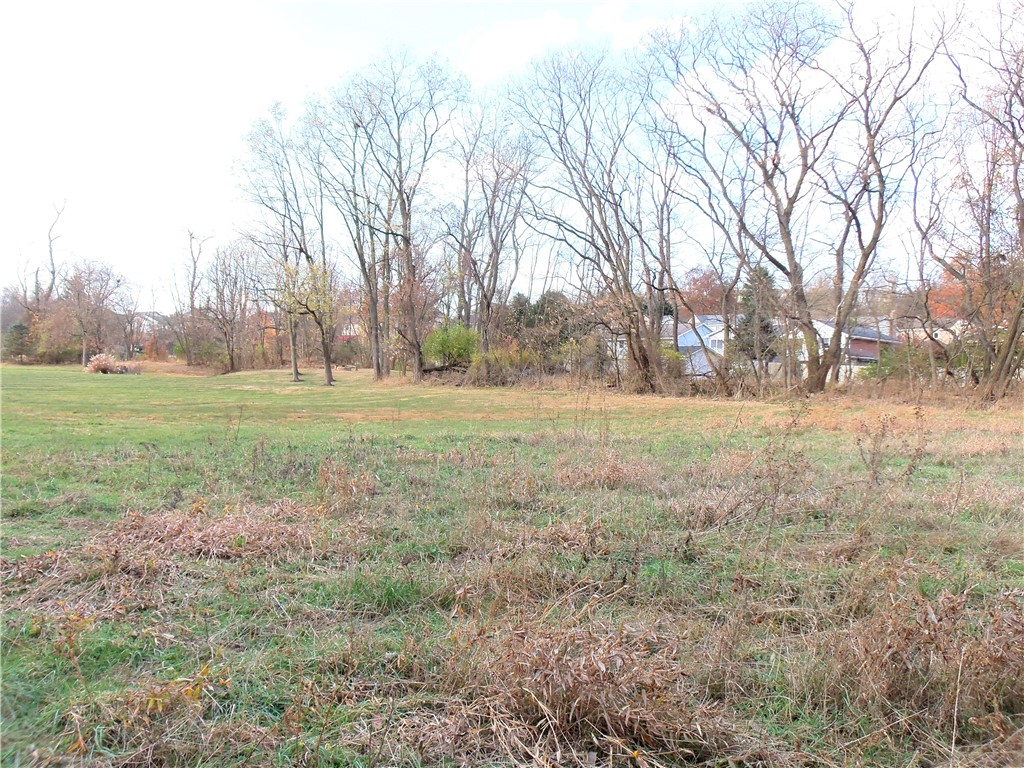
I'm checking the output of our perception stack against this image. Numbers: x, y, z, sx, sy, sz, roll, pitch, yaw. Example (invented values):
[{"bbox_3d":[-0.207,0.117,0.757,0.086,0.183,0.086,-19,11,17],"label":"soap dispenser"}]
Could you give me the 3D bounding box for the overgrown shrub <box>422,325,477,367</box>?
[{"bbox_3d":[-3.560,-2.126,47.953,3.240,2.630,3.000,0,2,0],"label":"overgrown shrub"}]

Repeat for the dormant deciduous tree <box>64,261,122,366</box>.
[{"bbox_3d":[-38.298,-6.439,75.800,5.310,9.670,5.200,0,2,0],"label":"dormant deciduous tree"}]

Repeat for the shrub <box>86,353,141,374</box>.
[{"bbox_3d":[-27.418,-1.410,56.990,3.720,1.510,2.800,0,2,0],"label":"shrub"}]

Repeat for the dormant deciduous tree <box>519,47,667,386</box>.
[{"bbox_3d":[3.530,-7.383,37.729,6.650,15.380,6.600,0,2,0],"label":"dormant deciduous tree"}]

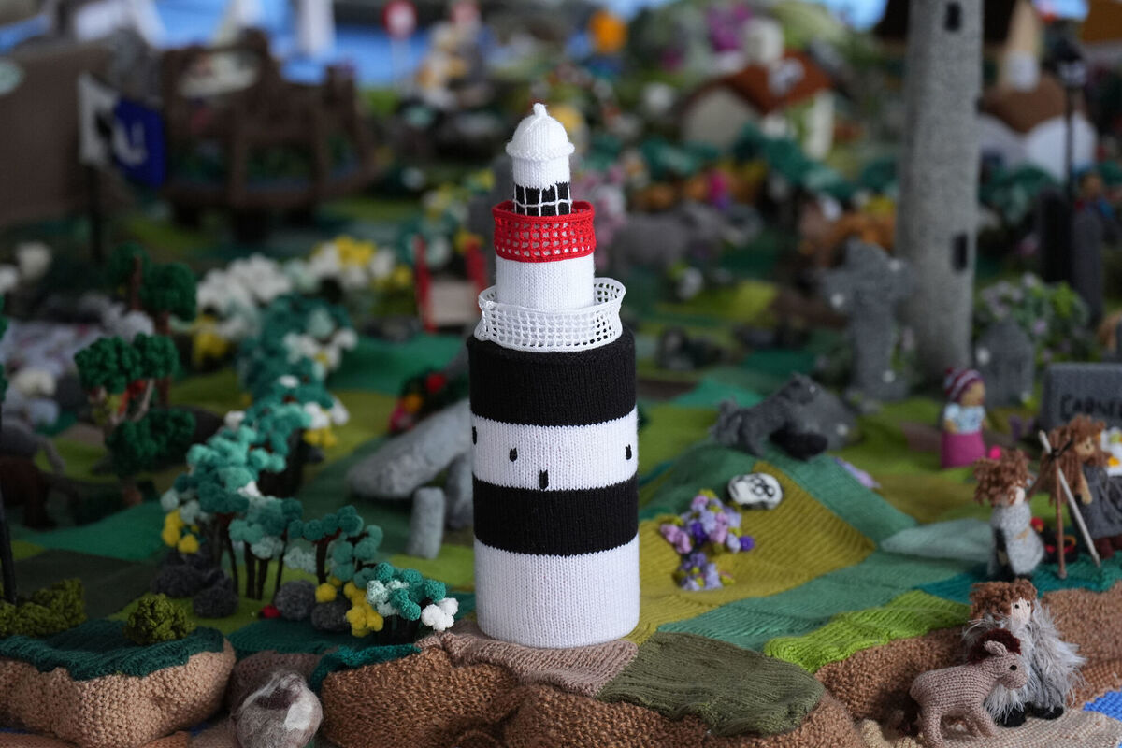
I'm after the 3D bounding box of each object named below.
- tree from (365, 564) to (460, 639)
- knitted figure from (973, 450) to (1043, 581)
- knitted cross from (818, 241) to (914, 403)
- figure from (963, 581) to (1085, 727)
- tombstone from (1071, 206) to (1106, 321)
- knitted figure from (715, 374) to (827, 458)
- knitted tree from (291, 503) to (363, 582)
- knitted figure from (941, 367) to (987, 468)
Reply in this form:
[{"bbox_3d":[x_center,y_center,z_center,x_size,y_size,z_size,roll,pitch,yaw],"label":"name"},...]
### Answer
[{"bbox_3d":[-0.107,0.162,2.378,0.065,0.050,0.055,0,13,0],"label":"tree"},{"bbox_3d":[0.338,0.106,2.516,0.048,0.093,0.055,4,14,15],"label":"knitted figure"},{"bbox_3d":[0.277,-0.047,3.036,0.078,0.148,0.032,-2,14,-10],"label":"knitted cross"},{"bbox_3d":[0.334,0.202,2.407,0.080,0.098,0.062,-8,15,-29],"label":"figure"},{"bbox_3d":[0.527,-0.106,3.336,0.034,0.123,0.022,-2,14,-10],"label":"tombstone"},{"bbox_3d":[0.173,0.036,2.740,0.090,0.066,0.042,2,14,10],"label":"knitted figure"},{"bbox_3d":[-0.174,0.131,2.478,0.051,0.063,0.045,0,13,0],"label":"knitted tree"},{"bbox_3d":[0.342,0.037,2.825,0.036,0.084,0.039,11,17,39],"label":"knitted figure"}]

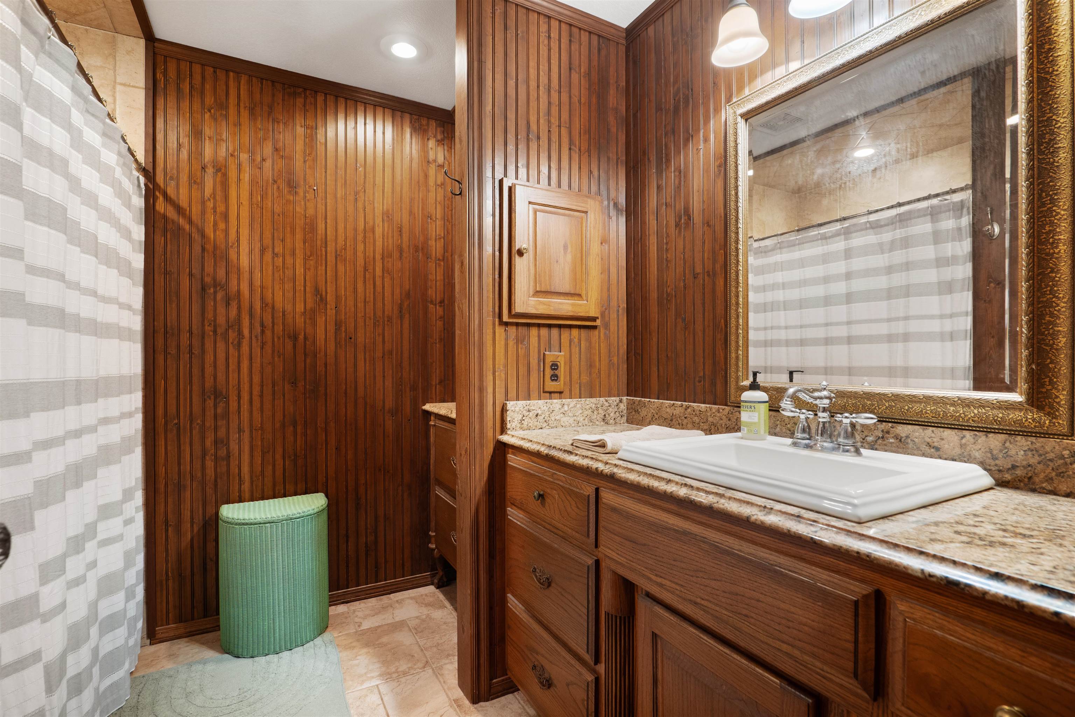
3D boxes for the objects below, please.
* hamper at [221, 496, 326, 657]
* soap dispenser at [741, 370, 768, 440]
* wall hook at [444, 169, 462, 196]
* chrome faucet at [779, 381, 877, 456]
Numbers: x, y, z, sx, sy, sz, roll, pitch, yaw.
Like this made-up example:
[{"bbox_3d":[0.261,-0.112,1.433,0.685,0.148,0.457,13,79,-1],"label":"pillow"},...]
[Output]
[{"bbox_3d":[-1.088,0.892,2.006,0.418,0.540,0.275,0,0,-28],"label":"hamper"},{"bbox_3d":[0.609,0.129,1.337,0.071,0.186,0.072,0,0,-5],"label":"soap dispenser"},{"bbox_3d":[-0.292,-0.610,1.655,0.062,0.086,0.020,0,0,-29],"label":"wall hook"},{"bbox_3d":[0.651,0.138,1.134,0.200,0.166,0.231,0,0,-30],"label":"chrome faucet"}]

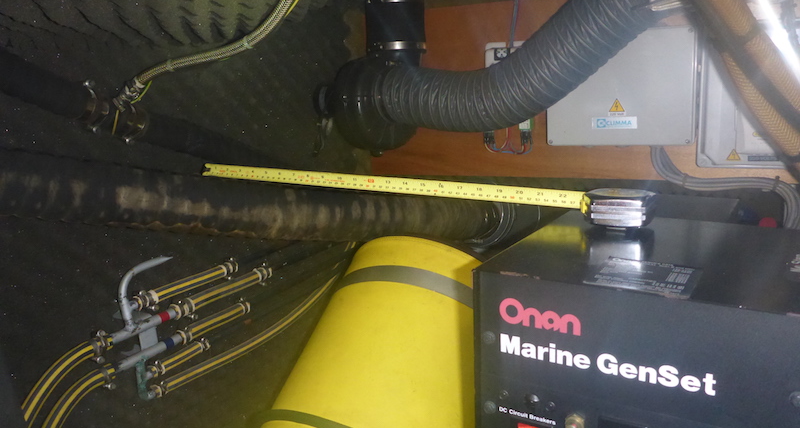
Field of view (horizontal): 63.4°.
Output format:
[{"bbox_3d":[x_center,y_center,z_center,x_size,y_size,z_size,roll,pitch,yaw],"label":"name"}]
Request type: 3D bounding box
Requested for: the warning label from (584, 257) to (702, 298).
[{"bbox_3d":[0.192,0.048,0.507,0.076,0.001,0.079,5,14,32],"label":"warning label"}]

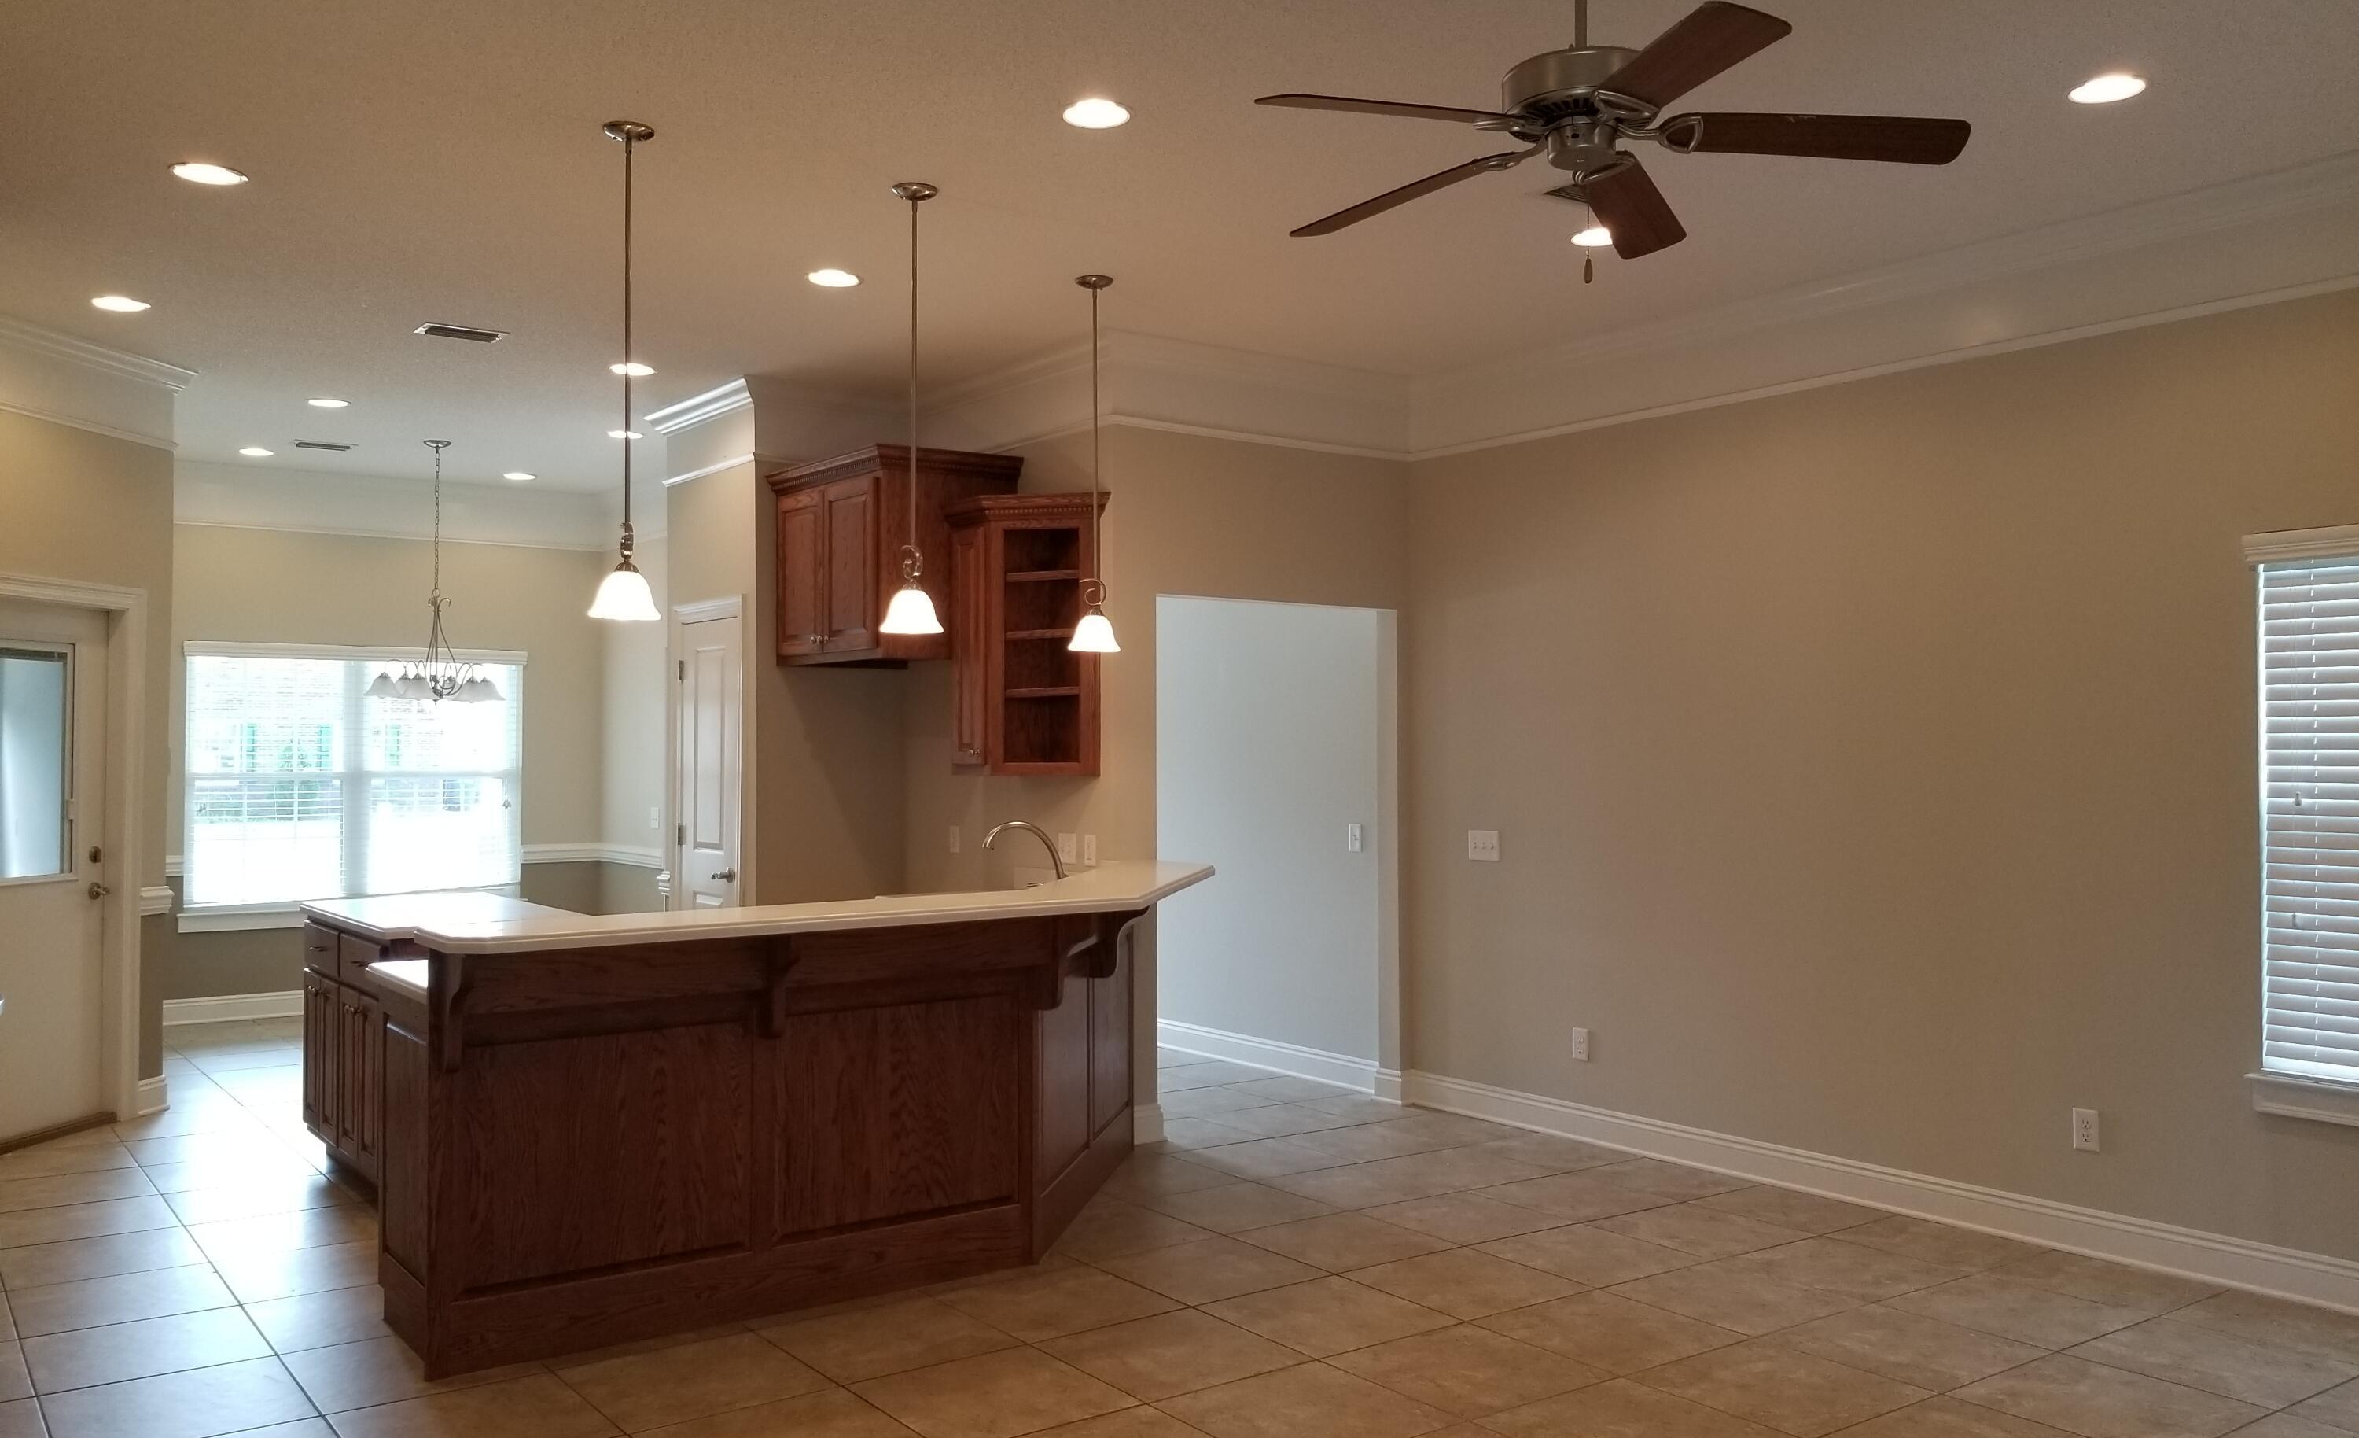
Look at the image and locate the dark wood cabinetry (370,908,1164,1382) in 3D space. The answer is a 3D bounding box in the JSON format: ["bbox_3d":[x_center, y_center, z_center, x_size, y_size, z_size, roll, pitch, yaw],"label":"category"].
[{"bbox_3d":[-0.973,1.064,5.321,2.658,1.033,1.123,1,-2,-37],"label":"dark wood cabinetry"}]

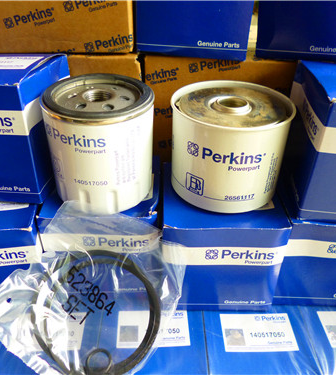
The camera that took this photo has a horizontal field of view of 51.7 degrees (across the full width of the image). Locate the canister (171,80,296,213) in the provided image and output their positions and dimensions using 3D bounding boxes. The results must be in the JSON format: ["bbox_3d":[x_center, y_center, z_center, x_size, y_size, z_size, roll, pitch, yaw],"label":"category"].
[{"bbox_3d":[0.047,-0.034,0.270,0.088,0.068,0.088,-1,37,0],"label":"canister"}]

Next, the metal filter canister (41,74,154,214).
[{"bbox_3d":[-0.048,-0.034,0.266,0.079,0.077,0.079,-1,37,0],"label":"metal filter canister"}]

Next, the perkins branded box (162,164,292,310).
[{"bbox_3d":[0.044,0.041,0.306,0.088,0.096,0.086,0,37,2],"label":"perkins branded box"}]

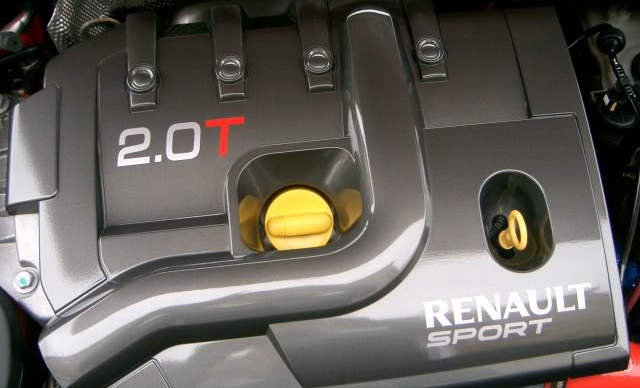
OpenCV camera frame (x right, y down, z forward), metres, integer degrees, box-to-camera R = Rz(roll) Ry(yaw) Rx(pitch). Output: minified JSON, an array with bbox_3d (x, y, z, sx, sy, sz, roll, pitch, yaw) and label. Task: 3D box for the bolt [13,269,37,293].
[{"bbox_3d":[-0.262,0.077,0.640,0.021,0.012,0.021,-4,75,-5],"label":"bolt"}]

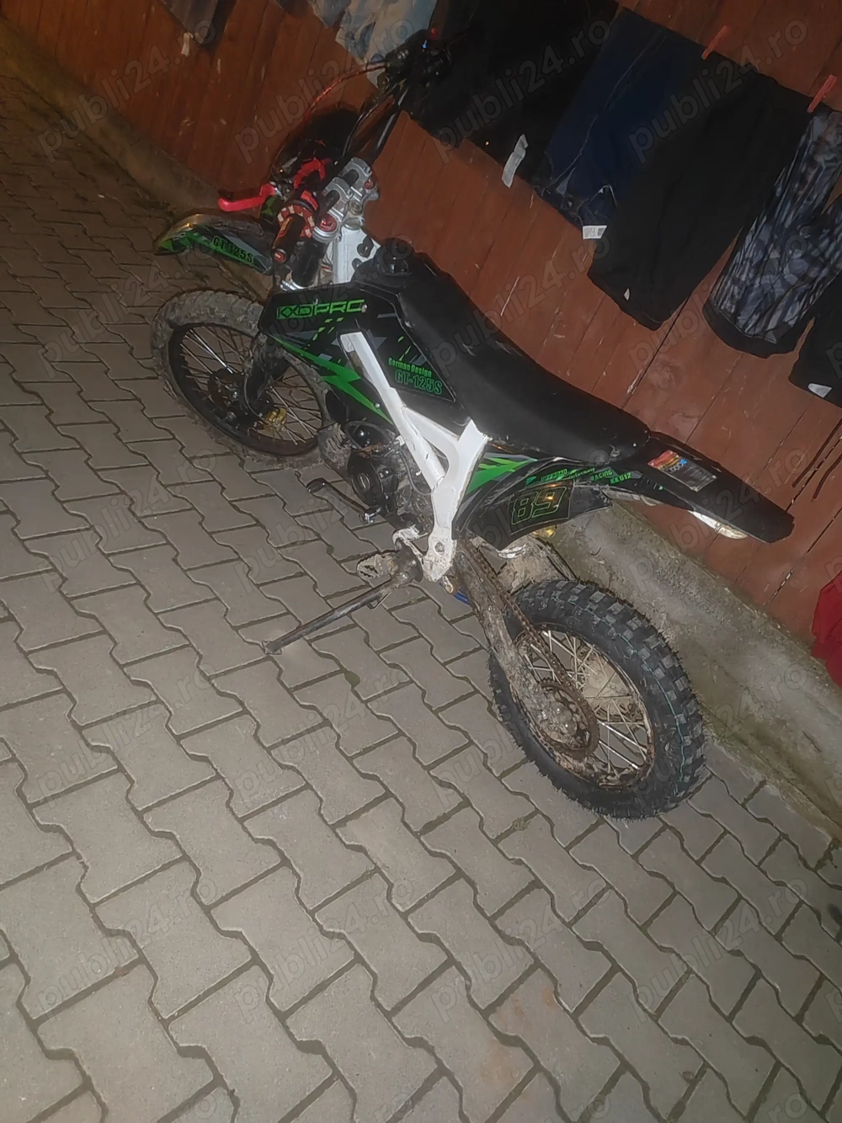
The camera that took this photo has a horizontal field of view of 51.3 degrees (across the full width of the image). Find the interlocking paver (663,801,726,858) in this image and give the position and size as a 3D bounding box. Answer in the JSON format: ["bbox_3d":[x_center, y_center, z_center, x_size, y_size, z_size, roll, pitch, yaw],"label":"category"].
[{"bbox_3d":[0.587,0.610,2.056,0.199,0.060,0.163,43,35,25],"label":"interlocking paver"}]

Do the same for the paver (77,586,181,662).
[{"bbox_3d":[-0.609,0.146,1.817,0.197,0.060,0.162,43,34,25],"label":"paver"}]

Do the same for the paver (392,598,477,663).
[{"bbox_3d":[0.026,0.198,2.257,0.198,0.066,0.164,43,35,25],"label":"paver"}]

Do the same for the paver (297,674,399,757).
[{"bbox_3d":[-0.170,0.346,1.885,0.198,0.060,0.163,43,35,25],"label":"paver"}]

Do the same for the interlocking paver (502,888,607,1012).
[{"bbox_3d":[0.236,0.725,1.621,0.198,0.060,0.163,43,35,25],"label":"interlocking paver"}]

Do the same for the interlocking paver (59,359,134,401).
[{"bbox_3d":[-0.950,-0.505,2.551,0.197,0.060,0.162,43,34,25],"label":"interlocking paver"}]

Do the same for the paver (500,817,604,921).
[{"bbox_3d":[0.257,0.636,1.778,0.198,0.066,0.164,43,35,25],"label":"paver"}]

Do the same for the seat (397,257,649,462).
[{"bbox_3d":[0.171,-0.343,1.638,0.200,0.145,0.590,-25,56,-35],"label":"seat"}]

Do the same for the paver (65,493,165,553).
[{"bbox_3d":[-0.732,-0.068,2.084,0.198,0.060,0.163,43,35,25],"label":"paver"}]

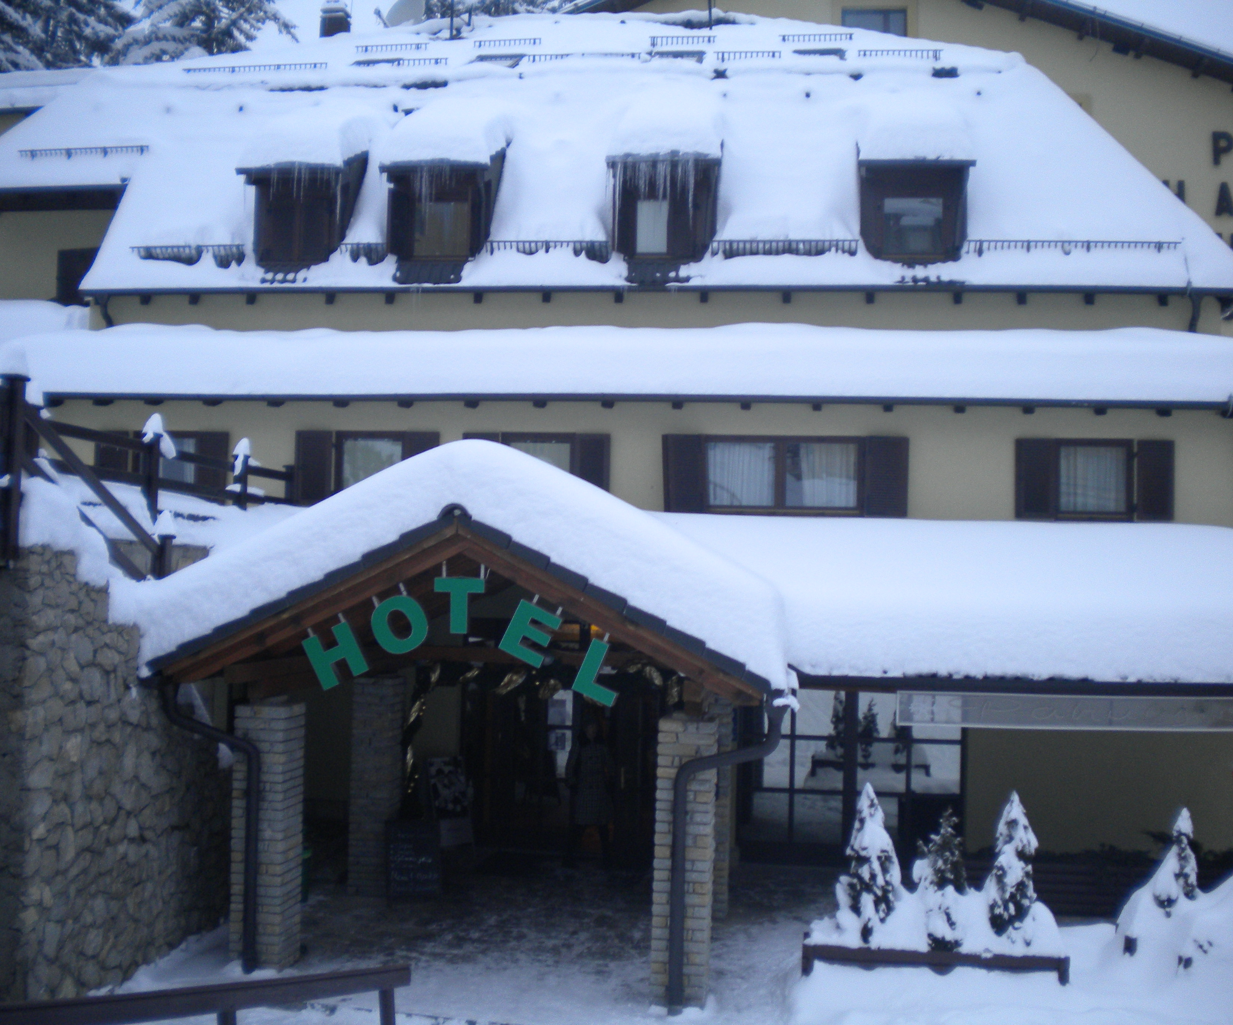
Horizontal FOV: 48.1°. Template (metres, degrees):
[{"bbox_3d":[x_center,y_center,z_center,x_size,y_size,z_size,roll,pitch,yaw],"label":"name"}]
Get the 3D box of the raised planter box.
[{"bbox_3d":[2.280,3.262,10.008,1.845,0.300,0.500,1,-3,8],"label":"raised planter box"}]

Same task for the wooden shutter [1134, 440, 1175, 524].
[{"bbox_3d":[6.339,-0.377,16.261,0.455,0.967,0.050,1,-3,7],"label":"wooden shutter"}]

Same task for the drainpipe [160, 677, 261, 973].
[{"bbox_3d":[-3.308,2.543,11.250,0.770,2.340,0.260,1,-3,7],"label":"drainpipe"}]

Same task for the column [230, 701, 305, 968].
[{"bbox_3d":[-2.943,2.678,11.597,0.440,2.170,0.440,1,-3,7],"label":"column"}]

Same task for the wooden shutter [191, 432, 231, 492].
[{"bbox_3d":[-6.455,-0.714,21.999,0.655,1.142,0.050,1,-3,8],"label":"wooden shutter"}]

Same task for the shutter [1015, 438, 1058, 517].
[{"bbox_3d":[6.116,-0.495,20.166,0.588,1.180,0.050,1,-3,8],"label":"shutter"}]

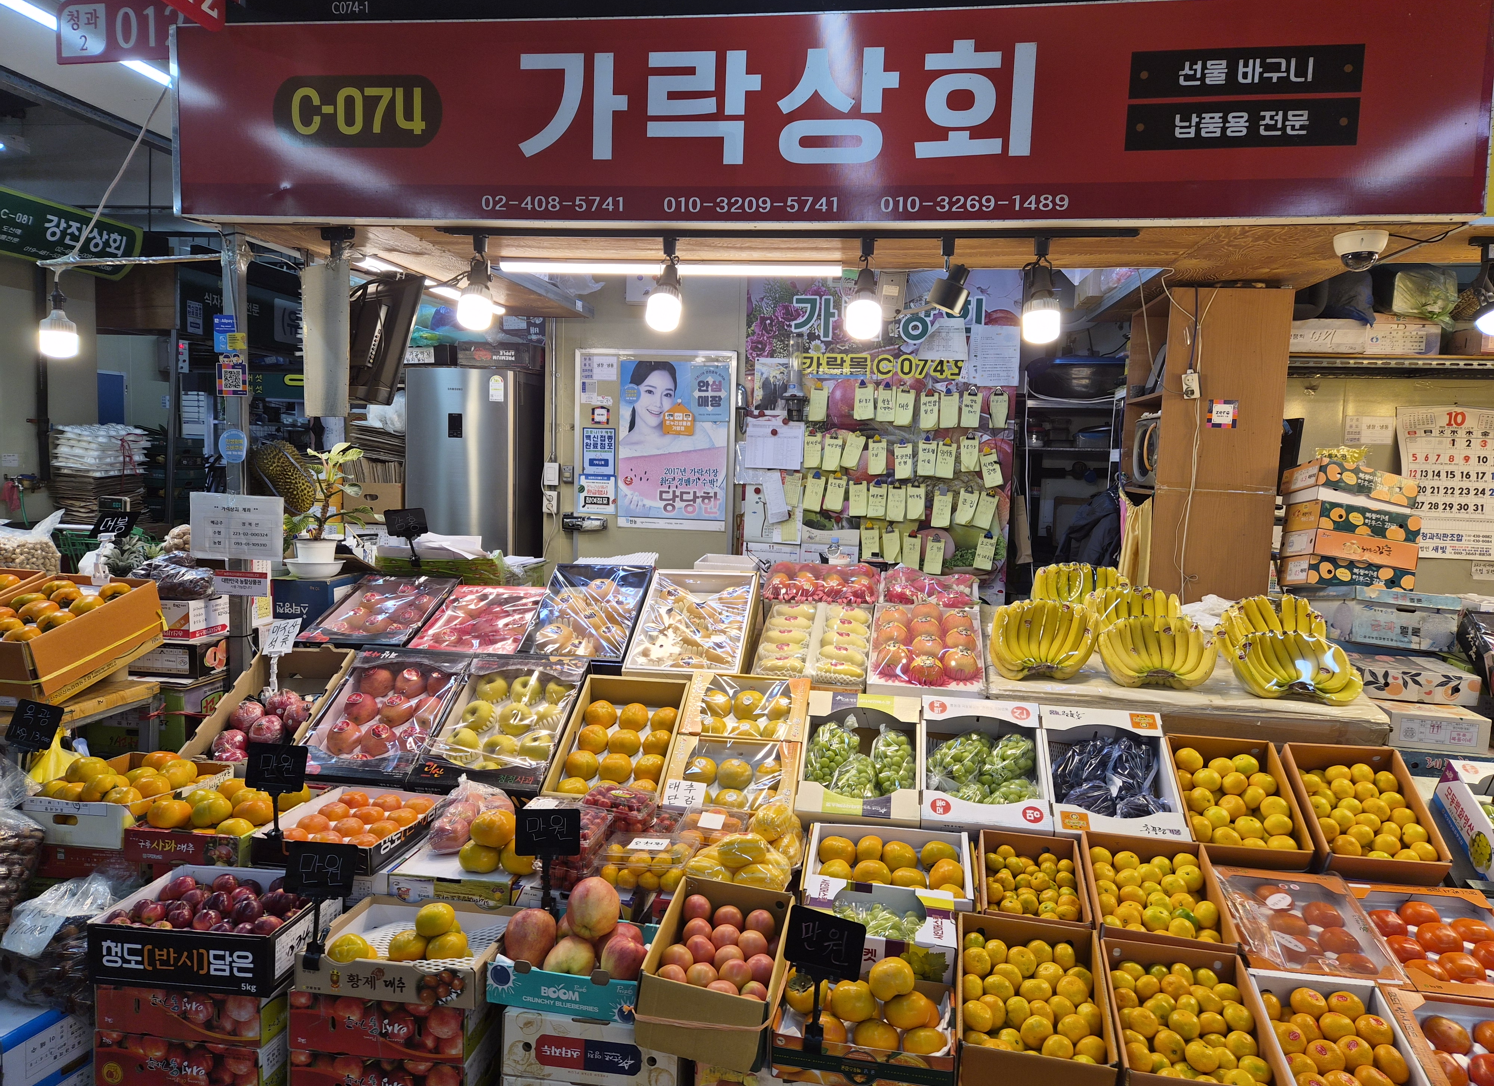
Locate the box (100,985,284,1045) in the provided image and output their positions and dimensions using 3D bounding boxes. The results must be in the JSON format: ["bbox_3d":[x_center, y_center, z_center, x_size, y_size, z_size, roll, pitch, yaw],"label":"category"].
[{"bbox_3d":[-1.141,0.931,2.165,0.370,0.128,0.280,2,6,6],"label":"box"}]

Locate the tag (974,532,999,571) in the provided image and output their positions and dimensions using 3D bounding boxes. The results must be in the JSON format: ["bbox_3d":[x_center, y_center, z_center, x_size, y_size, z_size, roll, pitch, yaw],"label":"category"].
[{"bbox_3d":[1.243,0.045,5.158,0.088,0.187,0.012,10,7,7],"label":"tag"}]

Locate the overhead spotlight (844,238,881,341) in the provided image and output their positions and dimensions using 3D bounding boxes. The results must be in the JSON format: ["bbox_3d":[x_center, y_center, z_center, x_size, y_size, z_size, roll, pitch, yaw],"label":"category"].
[{"bbox_3d":[0.314,-0.690,2.700,0.096,0.277,0.096,3,6,8],"label":"overhead spotlight"}]

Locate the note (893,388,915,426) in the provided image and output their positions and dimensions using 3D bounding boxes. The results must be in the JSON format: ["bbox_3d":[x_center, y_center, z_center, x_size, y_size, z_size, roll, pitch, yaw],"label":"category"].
[{"bbox_3d":[0.818,-0.701,5.147,0.090,0.190,0.012,8,6,7],"label":"note"}]

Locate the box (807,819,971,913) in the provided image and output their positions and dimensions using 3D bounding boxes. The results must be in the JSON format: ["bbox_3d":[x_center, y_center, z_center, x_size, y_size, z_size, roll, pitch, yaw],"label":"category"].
[{"bbox_3d":[0.307,0.731,2.156,0.345,0.100,0.235,2,17,7],"label":"box"}]

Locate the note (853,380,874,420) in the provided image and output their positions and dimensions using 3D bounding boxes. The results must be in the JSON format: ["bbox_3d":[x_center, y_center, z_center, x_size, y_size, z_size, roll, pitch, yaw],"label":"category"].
[{"bbox_3d":[0.598,-0.716,5.027,0.092,0.174,0.012,4,5,8],"label":"note"}]

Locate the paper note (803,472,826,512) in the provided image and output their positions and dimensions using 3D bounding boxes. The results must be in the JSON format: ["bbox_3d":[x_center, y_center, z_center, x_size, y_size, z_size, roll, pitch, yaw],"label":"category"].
[{"bbox_3d":[0.350,-0.258,5.100,0.088,0.182,0.012,11,6,7],"label":"paper note"}]

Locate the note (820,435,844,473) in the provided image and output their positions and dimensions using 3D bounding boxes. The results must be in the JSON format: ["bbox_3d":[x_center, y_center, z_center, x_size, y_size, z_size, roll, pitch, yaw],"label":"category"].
[{"bbox_3d":[0.441,-0.463,5.070,0.089,0.180,0.012,8,6,7],"label":"note"}]

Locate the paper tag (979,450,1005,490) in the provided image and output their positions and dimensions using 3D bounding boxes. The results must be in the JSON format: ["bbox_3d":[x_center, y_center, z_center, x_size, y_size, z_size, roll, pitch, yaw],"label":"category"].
[{"bbox_3d":[1.226,-0.370,4.969,0.086,0.176,0.012,-12,3,9],"label":"paper tag"}]

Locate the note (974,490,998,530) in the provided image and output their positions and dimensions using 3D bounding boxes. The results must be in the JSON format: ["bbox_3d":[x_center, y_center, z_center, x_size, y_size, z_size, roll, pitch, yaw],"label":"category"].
[{"bbox_3d":[1.237,-0.170,5.138,0.095,0.185,0.012,15,7,6],"label":"note"}]

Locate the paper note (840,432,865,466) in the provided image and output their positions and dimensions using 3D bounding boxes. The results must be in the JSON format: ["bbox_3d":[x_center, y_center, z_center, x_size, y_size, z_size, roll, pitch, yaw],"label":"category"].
[{"bbox_3d":[0.544,-0.467,5.056,0.086,0.172,0.012,17,7,6],"label":"paper note"}]

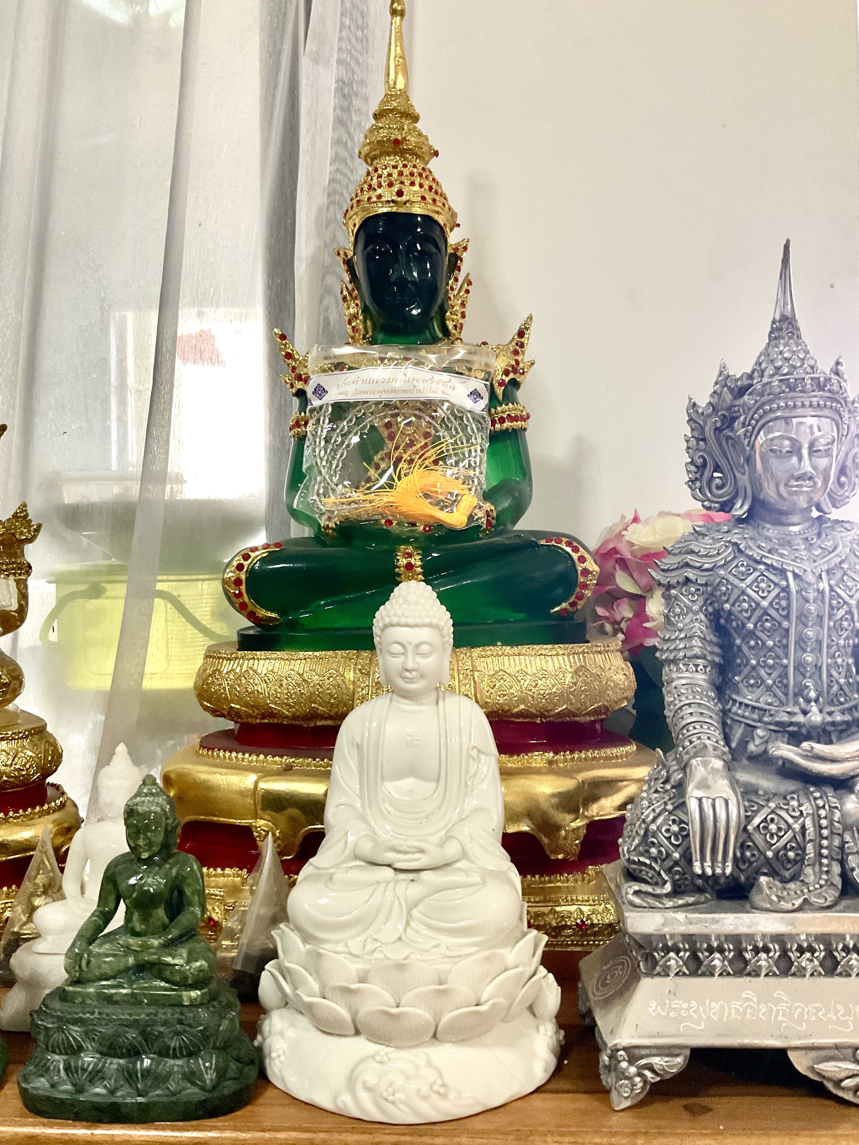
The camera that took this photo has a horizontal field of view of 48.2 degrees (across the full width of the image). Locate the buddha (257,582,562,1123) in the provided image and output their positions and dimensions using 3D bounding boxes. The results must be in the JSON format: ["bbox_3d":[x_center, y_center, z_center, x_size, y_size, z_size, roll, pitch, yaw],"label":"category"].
[{"bbox_3d":[-0.009,0.114,0.465,0.150,0.219,0.145,0,2,5],"label":"buddha"}]

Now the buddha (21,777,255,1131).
[{"bbox_3d":[-0.127,0.159,0.429,0.104,0.133,0.068,0,2,3],"label":"buddha"}]

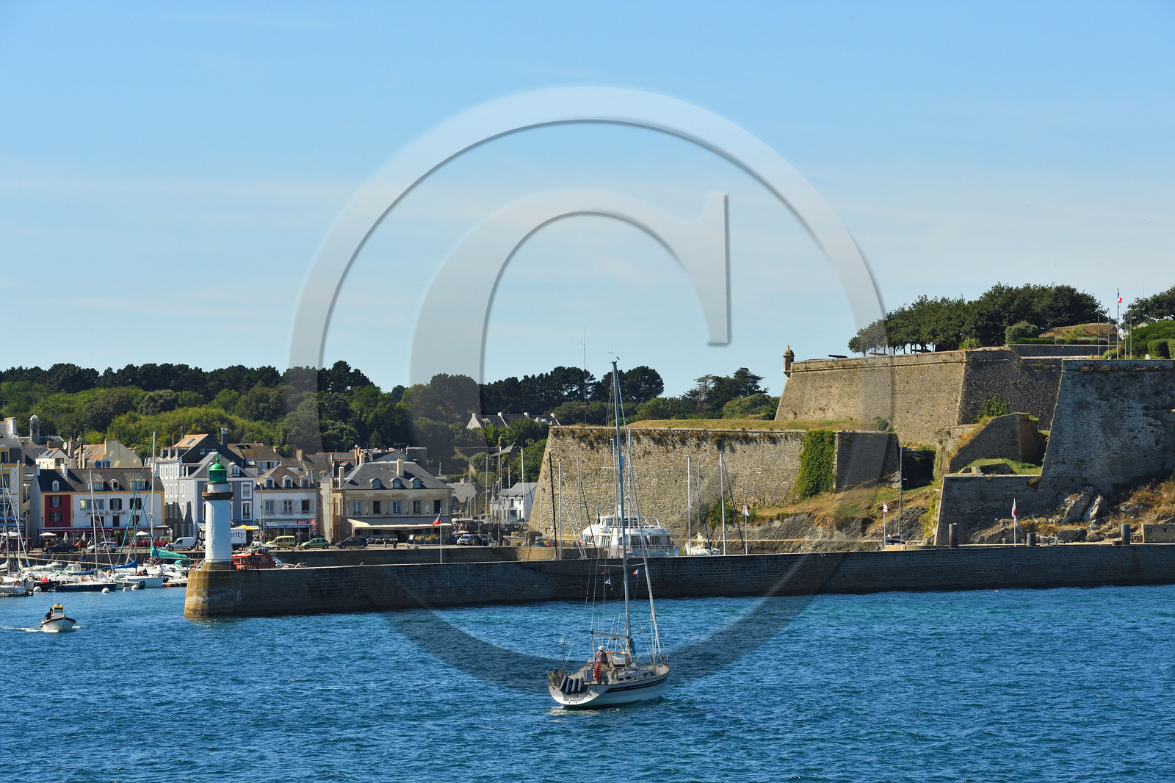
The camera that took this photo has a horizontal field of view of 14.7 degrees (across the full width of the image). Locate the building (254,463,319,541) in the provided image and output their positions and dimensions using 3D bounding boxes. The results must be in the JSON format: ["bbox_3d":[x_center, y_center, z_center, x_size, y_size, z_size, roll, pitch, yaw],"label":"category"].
[{"bbox_3d":[-42.506,15.552,631.605,8.600,11.000,7.800,0,-1,-16],"label":"building"}]

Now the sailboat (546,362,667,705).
[{"bbox_3d":[1.299,6.557,212.000,3.600,15.800,11.300,-3,-1,24],"label":"sailboat"}]

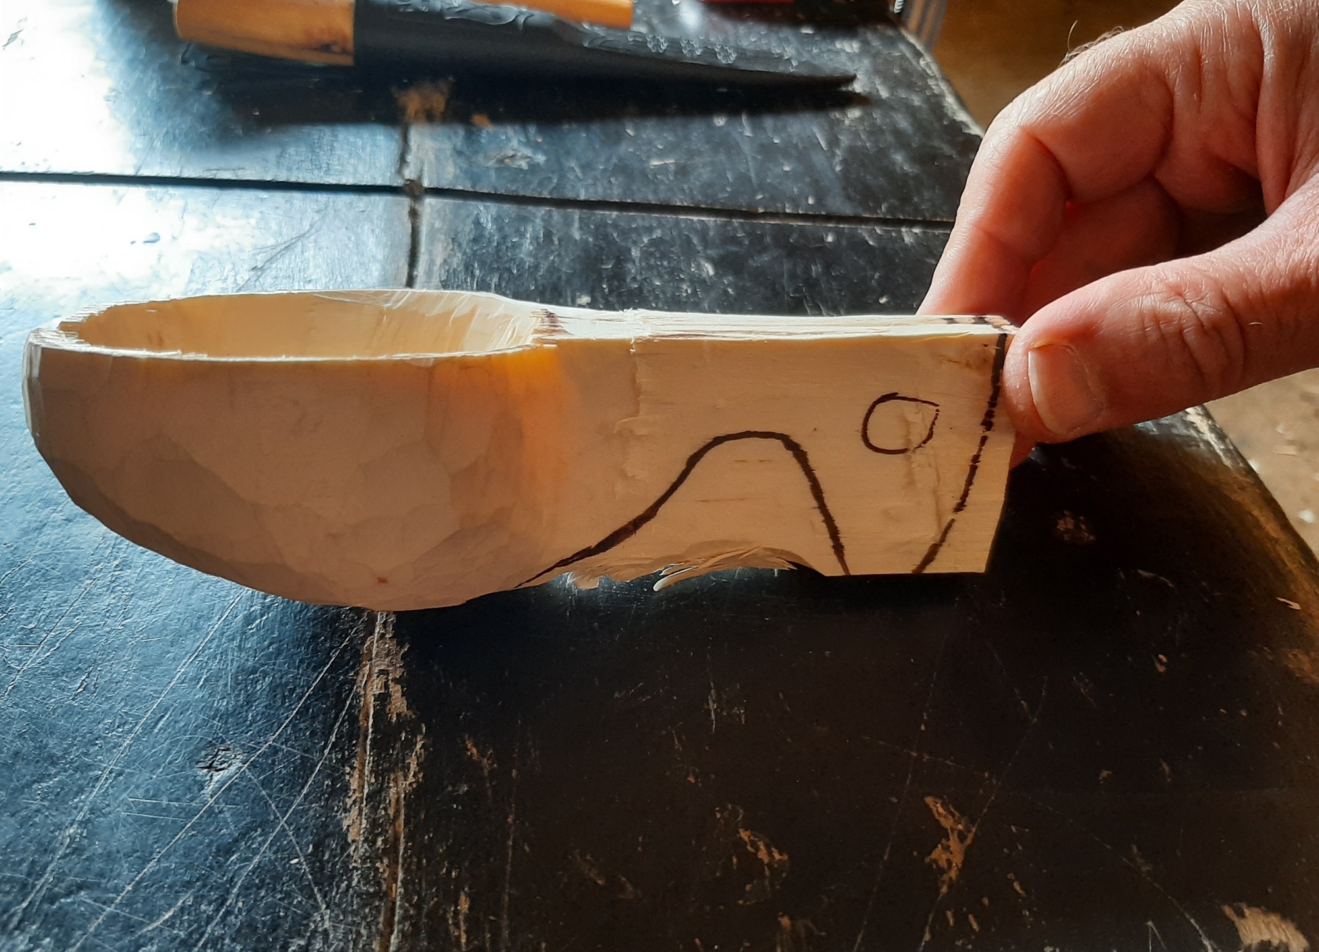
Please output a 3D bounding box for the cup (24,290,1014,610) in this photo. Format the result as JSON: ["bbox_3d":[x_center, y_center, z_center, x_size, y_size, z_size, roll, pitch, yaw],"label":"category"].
[{"bbox_3d":[-0.025,-0.003,0.193,0.178,0.053,0.058,0,22,0],"label":"cup"}]

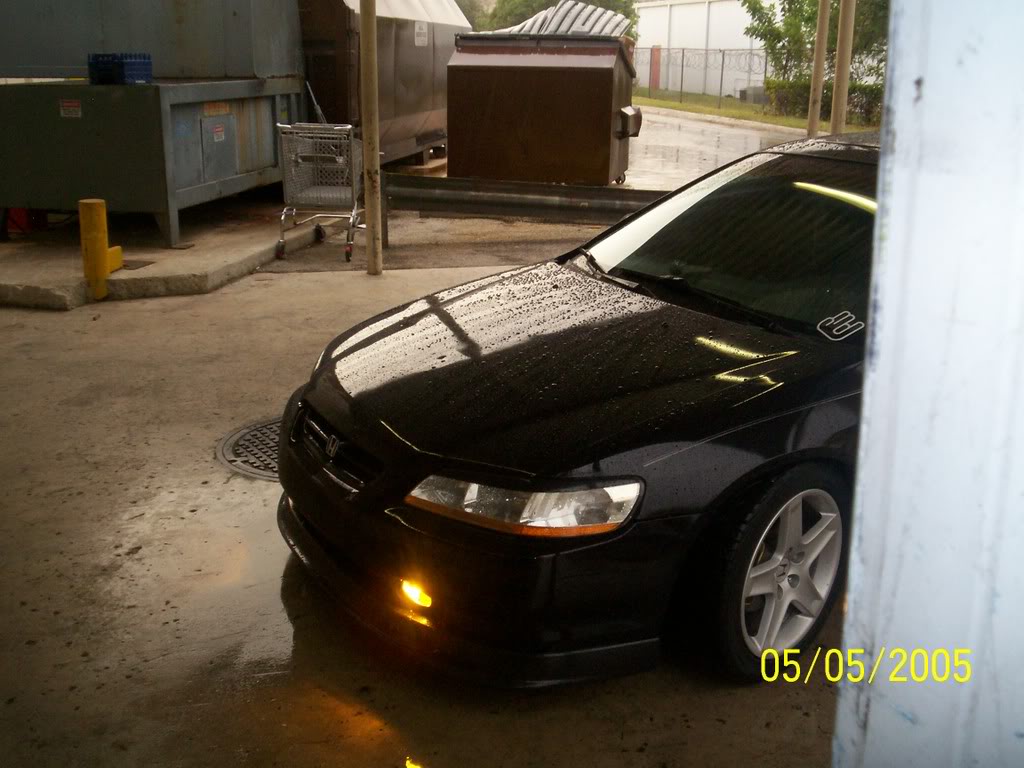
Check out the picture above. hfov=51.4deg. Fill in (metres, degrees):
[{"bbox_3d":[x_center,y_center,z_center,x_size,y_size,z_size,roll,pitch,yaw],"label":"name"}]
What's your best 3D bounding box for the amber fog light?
[{"bbox_3d":[-0.217,0.504,2.620,0.110,0.060,0.070,14,21,39],"label":"amber fog light"}]

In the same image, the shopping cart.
[{"bbox_3d":[-1.473,-1.605,8.804,0.590,1.040,0.930,3,17,11],"label":"shopping cart"}]

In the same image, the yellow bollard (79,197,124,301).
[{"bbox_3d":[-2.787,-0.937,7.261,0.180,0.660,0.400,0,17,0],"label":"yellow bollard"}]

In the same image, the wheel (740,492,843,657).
[{"bbox_3d":[0.683,0.480,2.858,0.457,0.457,0.190,-14,22,-40],"label":"wheel"}]

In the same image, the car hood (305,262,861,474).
[{"bbox_3d":[0.073,-0.137,3.243,1.376,0.190,1.450,-19,24,-31],"label":"car hood"}]

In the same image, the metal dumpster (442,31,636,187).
[{"bbox_3d":[0.371,-3.247,12.536,2.064,1.622,1.300,6,17,18],"label":"metal dumpster"}]

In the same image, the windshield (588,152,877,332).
[{"bbox_3d":[0.950,-0.578,3.751,0.988,0.103,1.410,-37,32,-22],"label":"windshield"}]

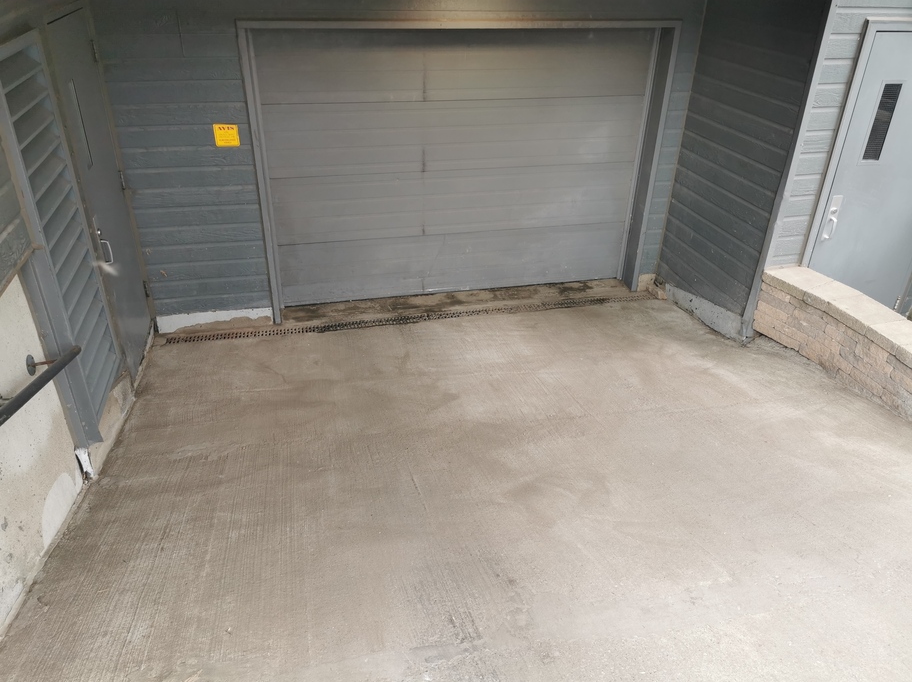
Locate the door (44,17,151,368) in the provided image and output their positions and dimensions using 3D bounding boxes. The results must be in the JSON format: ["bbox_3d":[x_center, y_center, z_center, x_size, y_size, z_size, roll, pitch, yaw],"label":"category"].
[{"bbox_3d":[-2.179,-0.874,4.436,0.050,2.100,0.880,-6,31,-12],"label":"door"}]

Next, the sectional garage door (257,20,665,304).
[{"bbox_3d":[0.044,-1.358,5.681,3.000,2.120,0.060,-6,31,-12],"label":"sectional garage door"}]

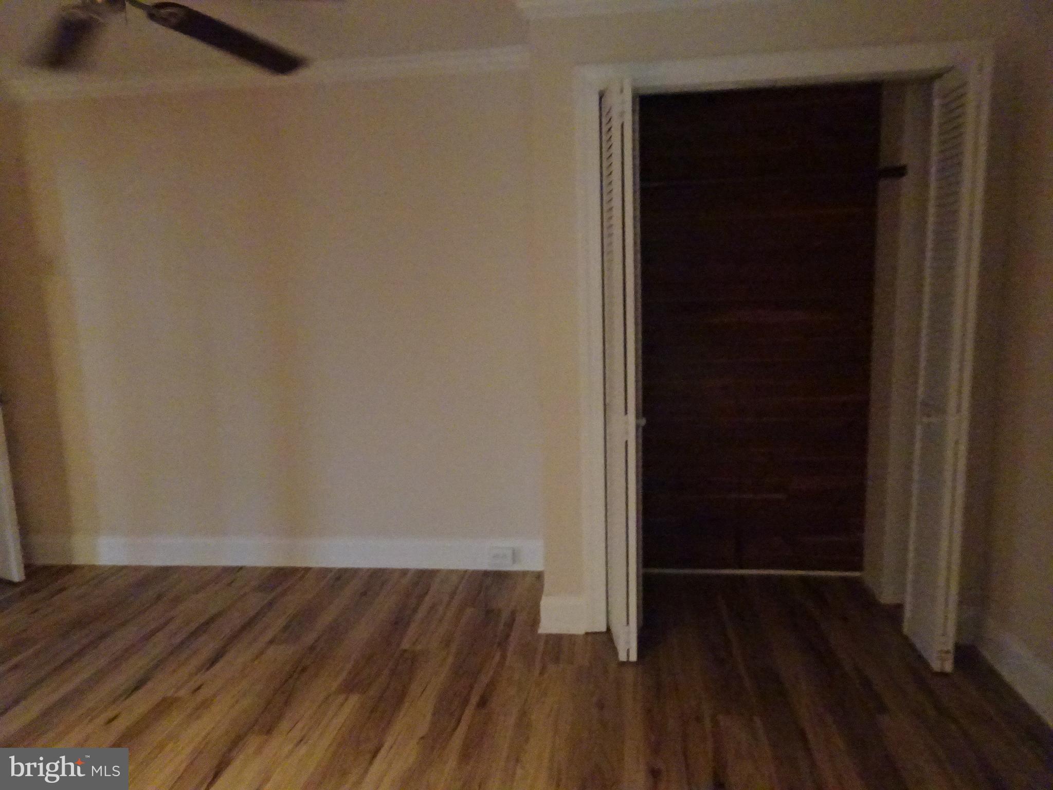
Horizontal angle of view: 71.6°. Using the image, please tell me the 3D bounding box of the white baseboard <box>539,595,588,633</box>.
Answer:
[{"bbox_3d":[0.139,0.864,2.892,0.177,0.157,0.030,-1,8,7],"label":"white baseboard"}]

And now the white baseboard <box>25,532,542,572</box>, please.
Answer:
[{"bbox_3d":[-1.269,0.796,3.712,2.801,0.157,0.028,-1,8,6],"label":"white baseboard"}]

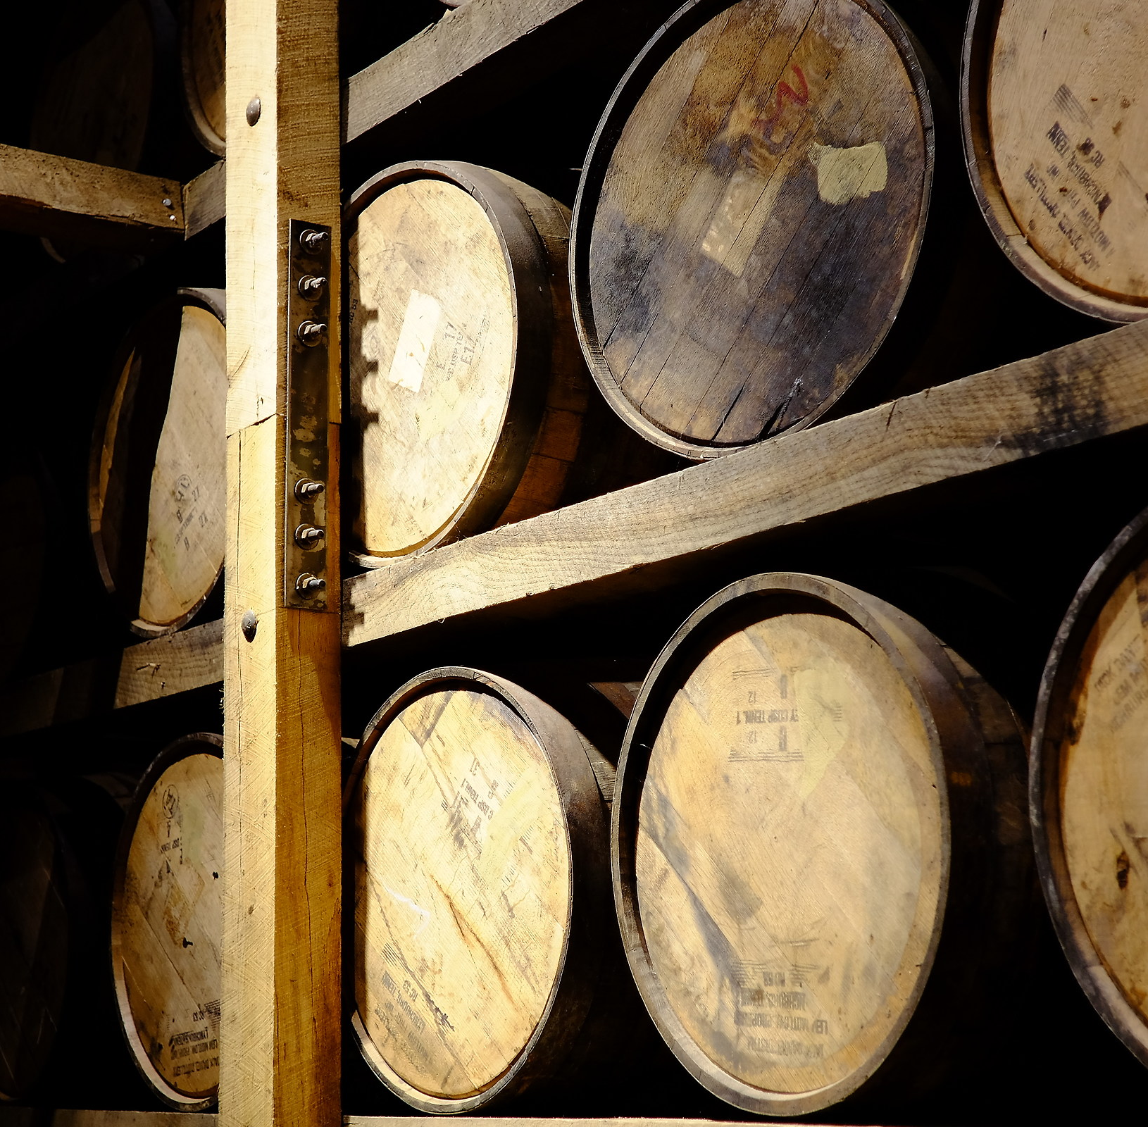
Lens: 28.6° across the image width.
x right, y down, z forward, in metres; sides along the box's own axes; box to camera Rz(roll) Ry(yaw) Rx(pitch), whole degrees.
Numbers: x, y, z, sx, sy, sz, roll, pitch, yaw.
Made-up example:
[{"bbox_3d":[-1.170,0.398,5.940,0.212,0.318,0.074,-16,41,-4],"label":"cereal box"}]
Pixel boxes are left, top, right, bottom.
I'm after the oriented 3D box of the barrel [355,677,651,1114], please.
[{"bbox_3d":[0.192,0.459,3.160,0.890,0.645,0.645,7,-14,-35],"label":"barrel"}]

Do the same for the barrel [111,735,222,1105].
[{"bbox_3d":[-0.219,0.579,3.663,0.890,0.645,0.645,6,-13,-36],"label":"barrel"}]

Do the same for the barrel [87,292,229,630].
[{"bbox_3d":[-0.313,-0.129,3.925,0.890,0.645,0.645,5,-12,-36],"label":"barrel"}]

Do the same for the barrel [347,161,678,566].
[{"bbox_3d":[0.061,-0.214,3.380,0.890,0.645,0.645,10,-16,-42],"label":"barrel"}]

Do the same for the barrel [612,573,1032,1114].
[{"bbox_3d":[0.572,0.332,2.646,0.890,0.645,0.645,5,-13,-34],"label":"barrel"}]

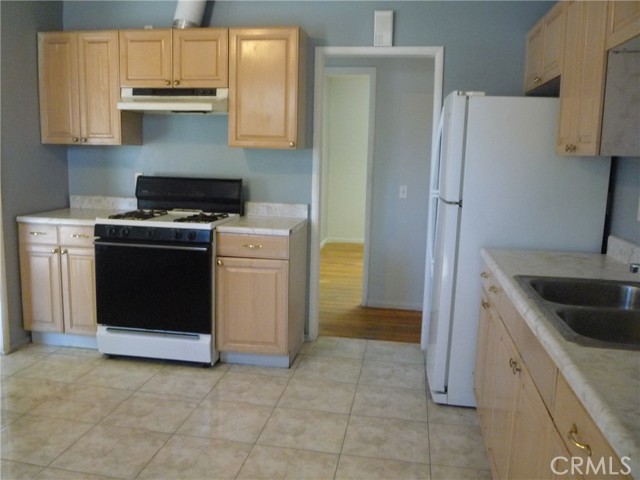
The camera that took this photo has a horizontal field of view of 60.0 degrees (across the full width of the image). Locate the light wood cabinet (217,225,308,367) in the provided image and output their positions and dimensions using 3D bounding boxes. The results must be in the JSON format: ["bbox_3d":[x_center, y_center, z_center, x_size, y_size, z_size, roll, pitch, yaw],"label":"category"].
[{"bbox_3d":[-0.386,0.349,3.811,0.482,0.875,0.620,3,9,9],"label":"light wood cabinet"}]

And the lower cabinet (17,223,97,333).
[{"bbox_3d":[-1.677,0.285,4.015,0.597,0.875,0.620,3,9,9],"label":"lower cabinet"}]

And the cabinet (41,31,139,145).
[{"bbox_3d":[-1.623,-1.066,3.956,0.600,0.756,0.308,3,9,9],"label":"cabinet"}]

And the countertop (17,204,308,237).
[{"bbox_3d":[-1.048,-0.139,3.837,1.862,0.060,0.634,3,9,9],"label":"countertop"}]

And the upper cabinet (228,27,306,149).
[{"bbox_3d":[-0.345,-1.003,3.755,0.462,0.756,0.308,3,9,9],"label":"upper cabinet"}]

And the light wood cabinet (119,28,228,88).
[{"bbox_3d":[-0.945,-1.222,3.820,0.765,0.373,0.308,3,9,9],"label":"light wood cabinet"}]

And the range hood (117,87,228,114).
[{"bbox_3d":[-0.963,-0.949,3.792,0.765,0.157,0.450,3,9,9],"label":"range hood"}]

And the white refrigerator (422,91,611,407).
[{"bbox_3d":[1.078,0.063,3.235,0.815,1.690,0.740,3,9,9],"label":"white refrigerator"}]

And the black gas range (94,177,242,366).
[{"bbox_3d":[-1.008,0.175,3.833,0.769,1.182,0.685,3,9,11],"label":"black gas range"}]

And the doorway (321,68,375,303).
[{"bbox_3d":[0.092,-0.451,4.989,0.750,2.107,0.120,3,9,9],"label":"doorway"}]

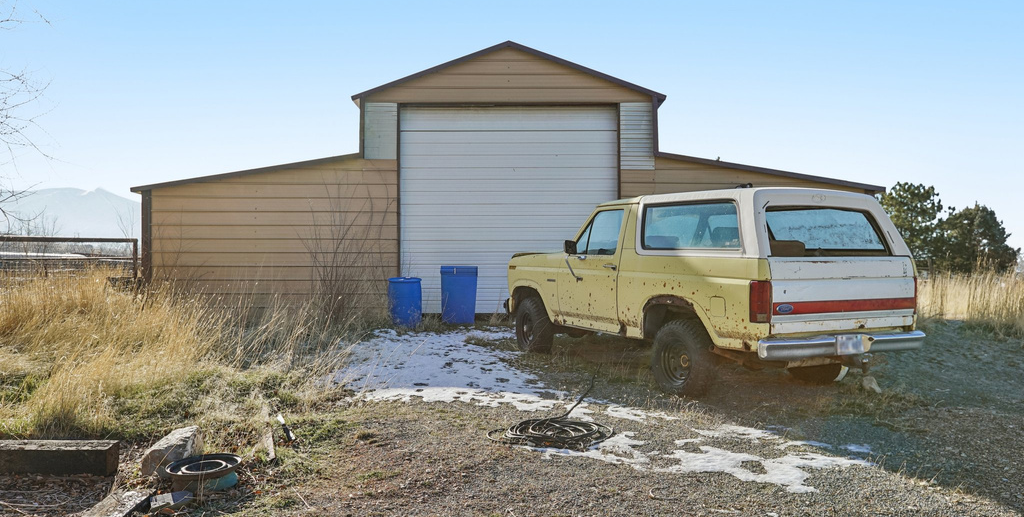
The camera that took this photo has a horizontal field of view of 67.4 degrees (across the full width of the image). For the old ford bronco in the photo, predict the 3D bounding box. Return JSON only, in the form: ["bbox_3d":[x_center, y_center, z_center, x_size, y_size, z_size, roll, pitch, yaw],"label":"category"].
[{"bbox_3d":[1.710,0.260,8.120,1.970,1.850,4.480,0,1,-29],"label":"old ford bronco"}]

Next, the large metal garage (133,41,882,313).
[{"bbox_3d":[-0.050,-1.360,17.200,12.500,4.620,9.000,0,1,0],"label":"large metal garage"}]

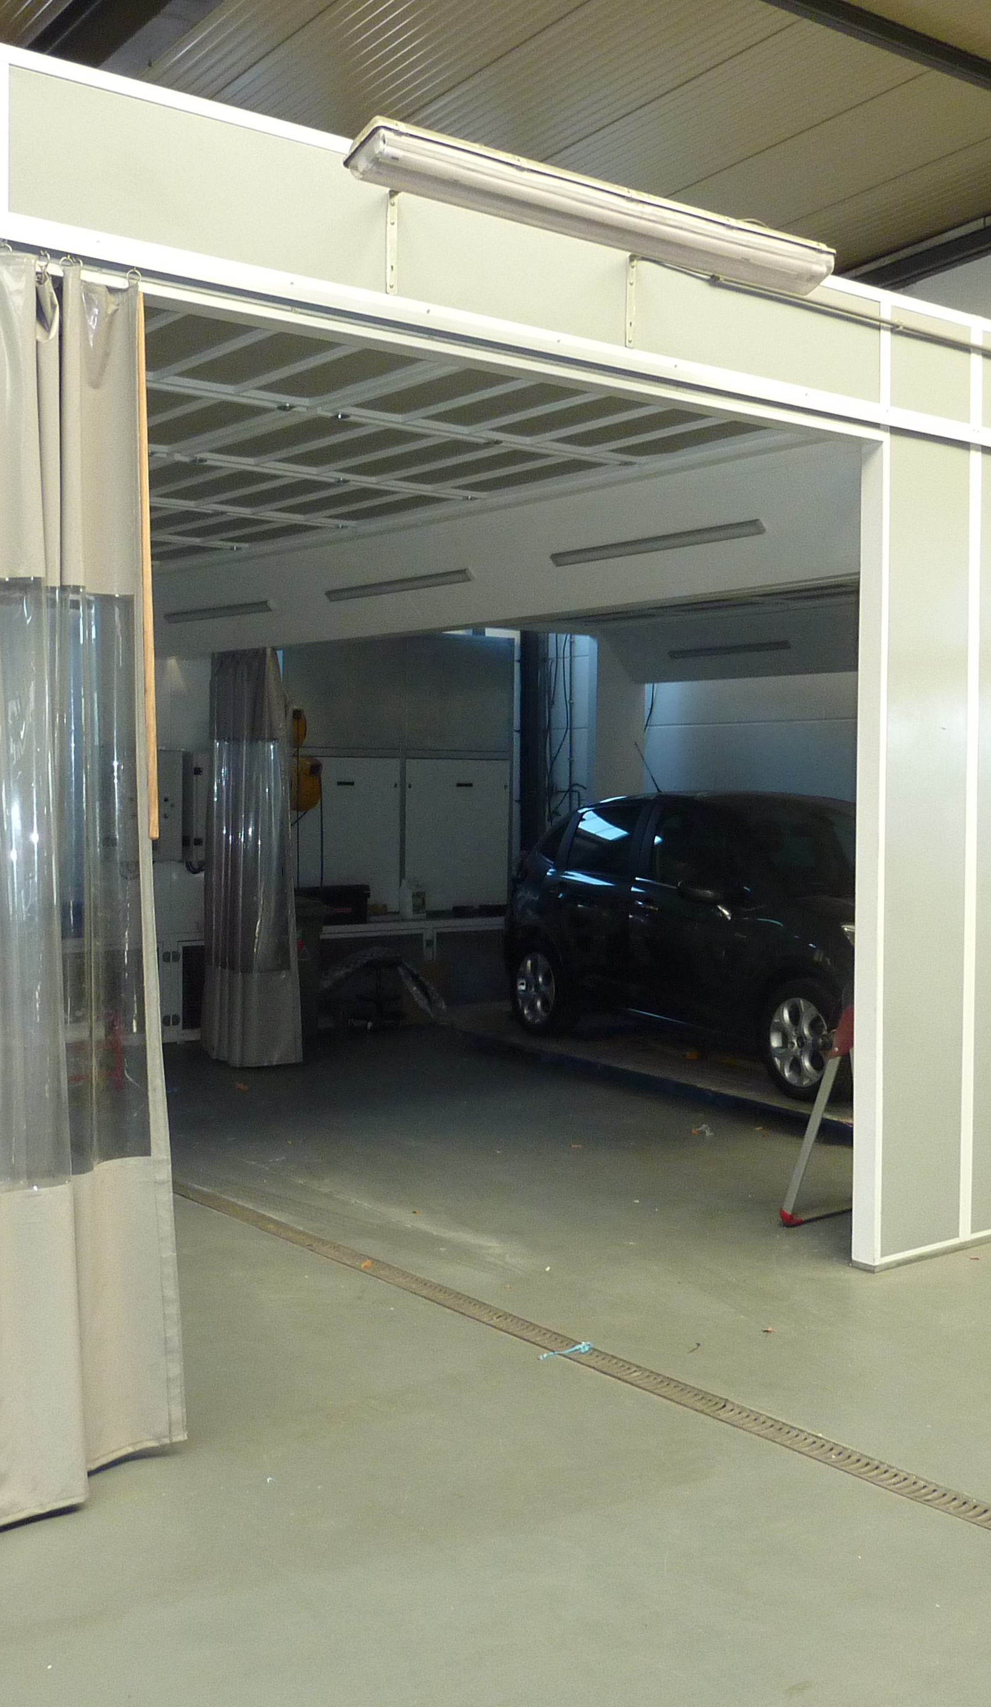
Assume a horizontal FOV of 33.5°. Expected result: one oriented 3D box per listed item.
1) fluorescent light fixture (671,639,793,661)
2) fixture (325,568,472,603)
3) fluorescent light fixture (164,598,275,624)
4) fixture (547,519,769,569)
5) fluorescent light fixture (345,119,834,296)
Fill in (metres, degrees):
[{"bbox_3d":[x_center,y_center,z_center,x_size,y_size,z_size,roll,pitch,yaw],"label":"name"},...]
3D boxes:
[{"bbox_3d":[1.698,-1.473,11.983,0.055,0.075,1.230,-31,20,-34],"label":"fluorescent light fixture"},{"bbox_3d":[-0.484,-1.318,8.091,1.220,0.080,0.050,3,48,51],"label":"fixture"},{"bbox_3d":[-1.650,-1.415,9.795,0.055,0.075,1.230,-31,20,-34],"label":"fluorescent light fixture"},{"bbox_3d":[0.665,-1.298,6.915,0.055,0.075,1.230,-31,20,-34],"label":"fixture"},{"bbox_3d":[0.312,-1.658,4.324,1.570,0.110,0.170,-1,-9,-37],"label":"fluorescent light fixture"}]

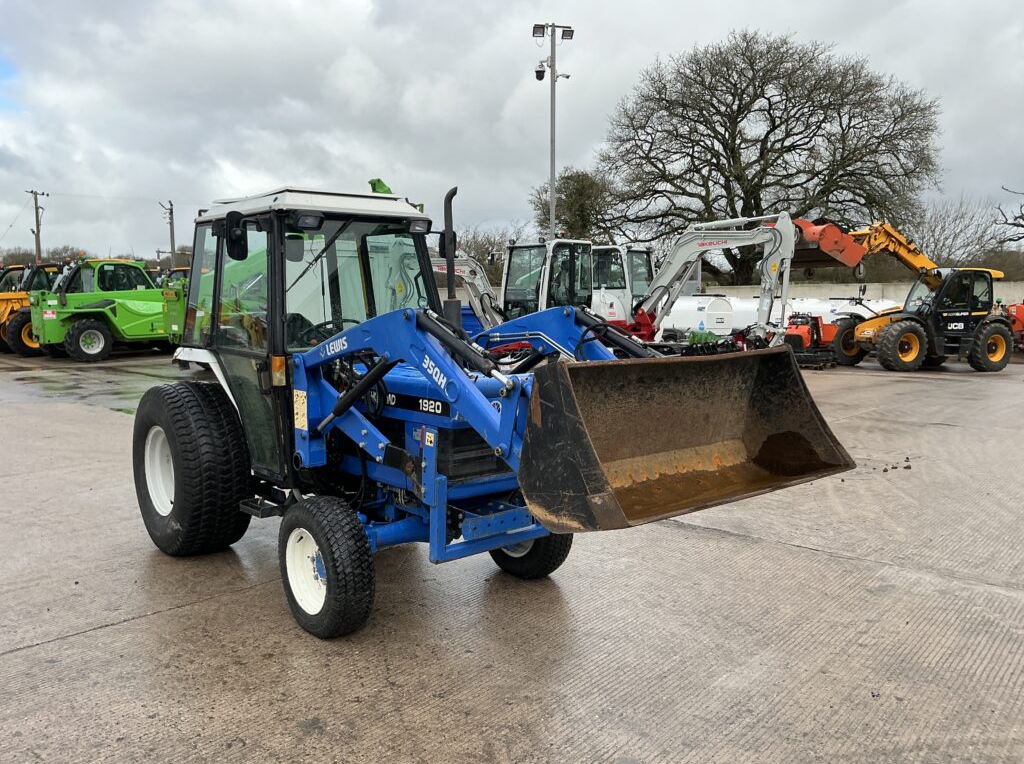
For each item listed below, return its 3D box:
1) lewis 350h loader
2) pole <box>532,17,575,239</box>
[{"bbox_3d":[-0.533,0.041,4.334,1.680,2.170,4.190,-5,8,-40],"label":"lewis 350h loader"},{"bbox_3d":[1.083,-5.024,21.944,1.070,8.609,0.450,0,6,-3],"label":"pole"}]

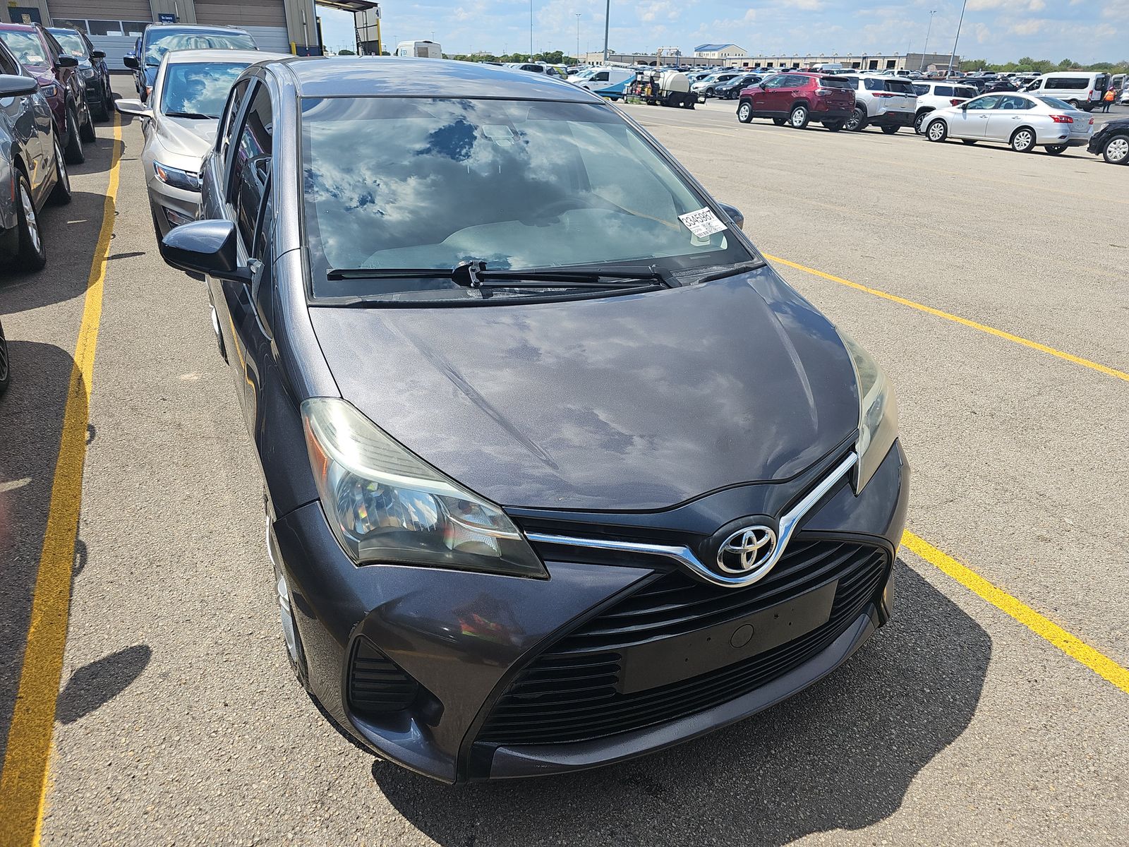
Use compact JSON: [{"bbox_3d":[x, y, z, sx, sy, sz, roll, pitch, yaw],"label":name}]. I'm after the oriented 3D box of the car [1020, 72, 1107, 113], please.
[{"bbox_3d":[36.300,-24.300,54.900,2.060,2.500,5.850,-13,29,-27],"label":"car"}]

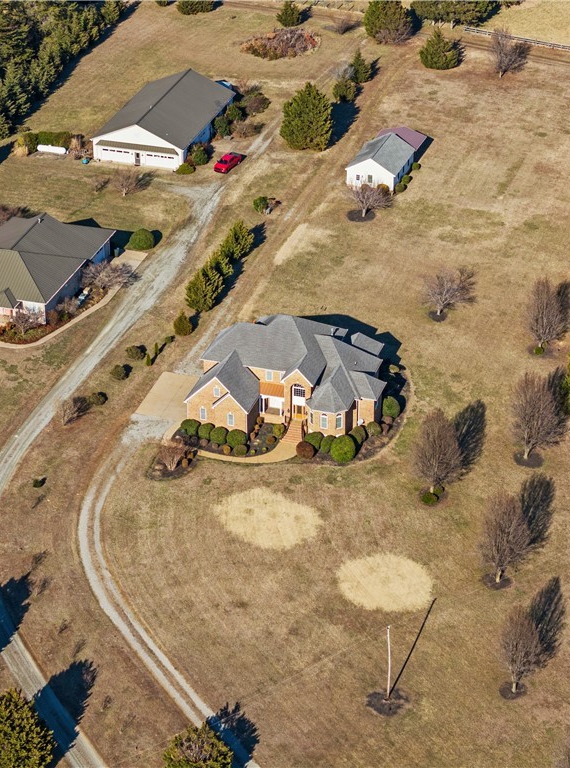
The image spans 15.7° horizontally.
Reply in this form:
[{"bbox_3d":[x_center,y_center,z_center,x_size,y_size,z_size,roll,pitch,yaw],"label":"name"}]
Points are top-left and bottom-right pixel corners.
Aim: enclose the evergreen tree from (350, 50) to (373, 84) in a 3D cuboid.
[{"bbox_3d":[13.150,-54.960,356.720,4.170,6.050,4.170,0,30,0],"label":"evergreen tree"}]

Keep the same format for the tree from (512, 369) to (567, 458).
[{"bbox_3d":[29.740,3.930,247.830,5.760,11.710,5.760,0,30,0],"label":"tree"}]

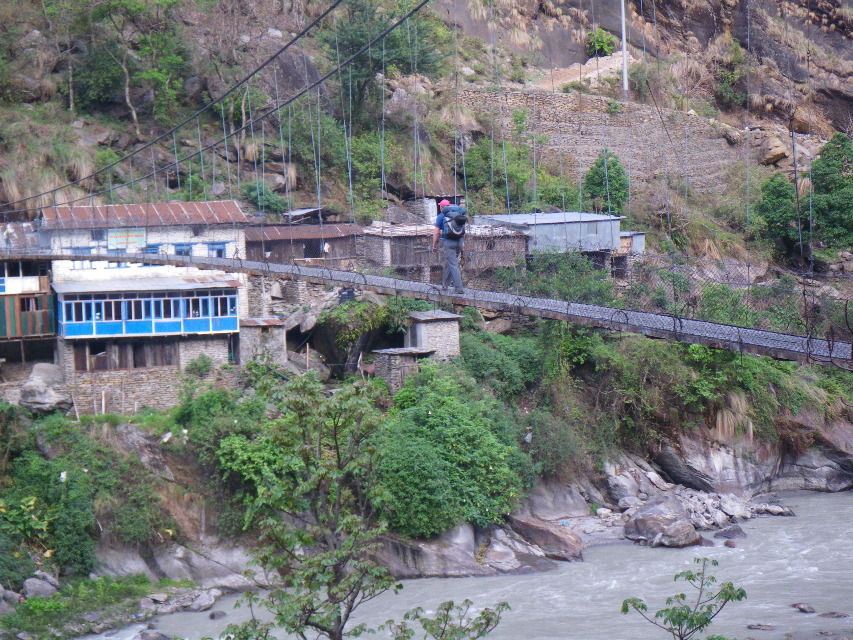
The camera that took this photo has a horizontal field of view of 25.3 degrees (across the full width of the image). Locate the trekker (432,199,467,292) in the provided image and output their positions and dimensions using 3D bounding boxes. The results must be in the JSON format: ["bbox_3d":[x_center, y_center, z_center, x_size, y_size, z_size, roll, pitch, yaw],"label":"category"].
[{"bbox_3d":[0.427,-1.394,36.000,0.600,1.770,0.620,-4,5,-27],"label":"trekker"}]

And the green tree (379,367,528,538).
[{"bbox_3d":[1.093,5.751,83.000,6.400,7.200,5.600,-1,5,0],"label":"green tree"}]

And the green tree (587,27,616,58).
[{"bbox_3d":[11.250,-17.840,122.000,1.900,2.000,1.800,-1,5,0],"label":"green tree"}]

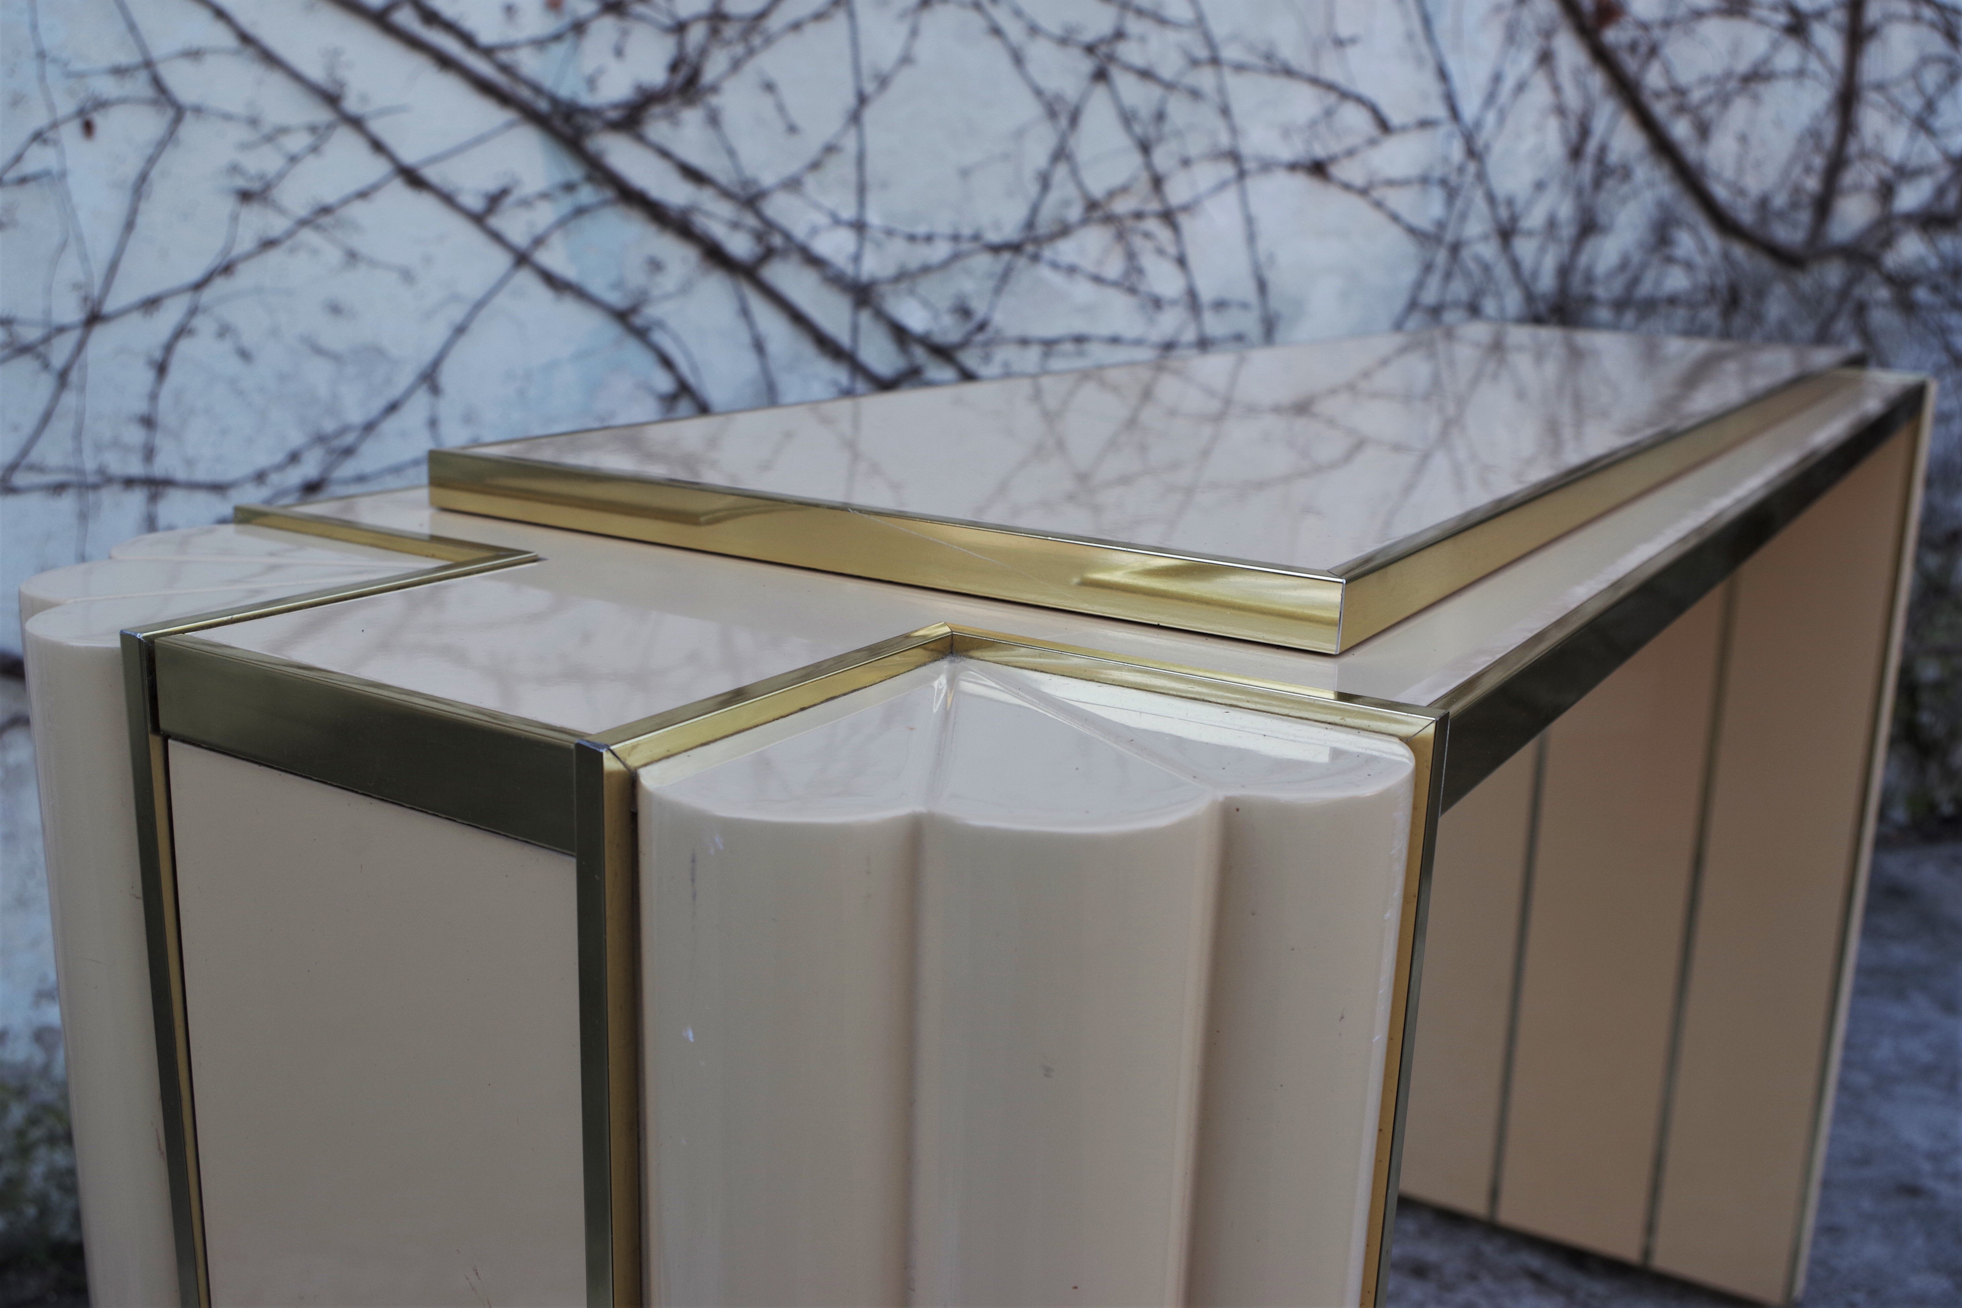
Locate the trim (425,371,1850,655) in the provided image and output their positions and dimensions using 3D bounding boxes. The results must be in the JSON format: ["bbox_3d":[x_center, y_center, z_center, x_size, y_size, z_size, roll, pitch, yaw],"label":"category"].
[{"bbox_3d":[0.247,-0.137,0.981,0.299,0.018,1.135,10,16,29],"label":"trim"}]

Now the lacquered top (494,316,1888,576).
[{"bbox_3d":[0.247,-0.138,0.981,0.291,0.016,1.127,10,16,29],"label":"lacquered top"}]

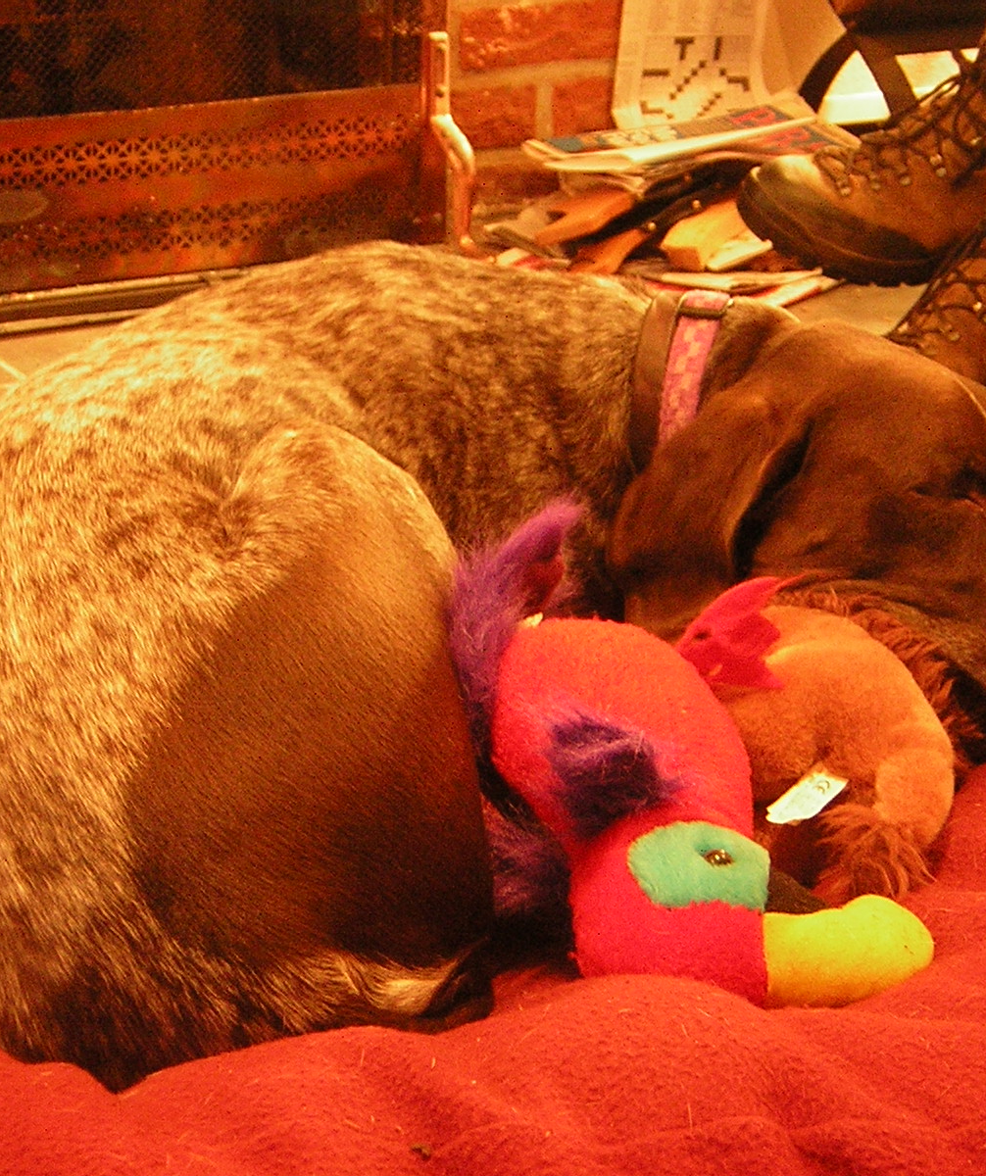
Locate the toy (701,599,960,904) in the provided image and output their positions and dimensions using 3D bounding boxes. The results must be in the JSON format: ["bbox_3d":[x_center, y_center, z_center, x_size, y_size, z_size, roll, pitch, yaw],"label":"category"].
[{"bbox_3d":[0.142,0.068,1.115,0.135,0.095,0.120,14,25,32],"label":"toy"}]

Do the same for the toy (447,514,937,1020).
[{"bbox_3d":[0.071,0.066,1.090,0.170,0.110,0.235,-4,39,-9],"label":"toy"}]

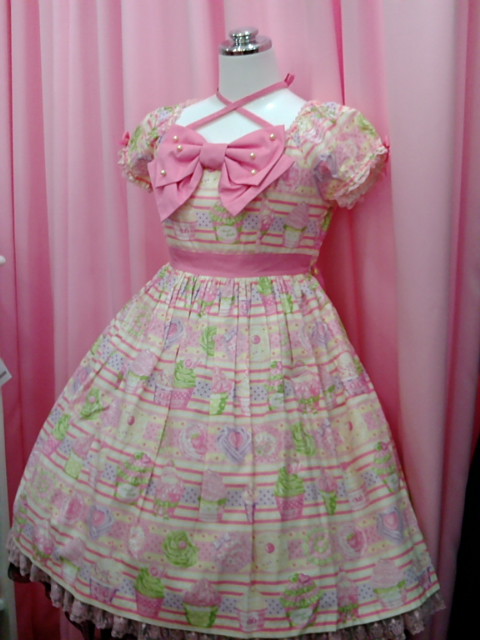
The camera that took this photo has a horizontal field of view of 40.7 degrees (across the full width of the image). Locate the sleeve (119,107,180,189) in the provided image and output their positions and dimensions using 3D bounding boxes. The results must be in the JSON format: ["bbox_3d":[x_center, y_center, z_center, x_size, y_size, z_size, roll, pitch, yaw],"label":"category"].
[{"bbox_3d":[-0.167,-0.341,1.295,0.130,0.168,0.145,7,10,27],"label":"sleeve"}]

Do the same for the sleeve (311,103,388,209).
[{"bbox_3d":[0.189,-0.283,1.115,0.130,0.168,0.145,7,10,27],"label":"sleeve"}]

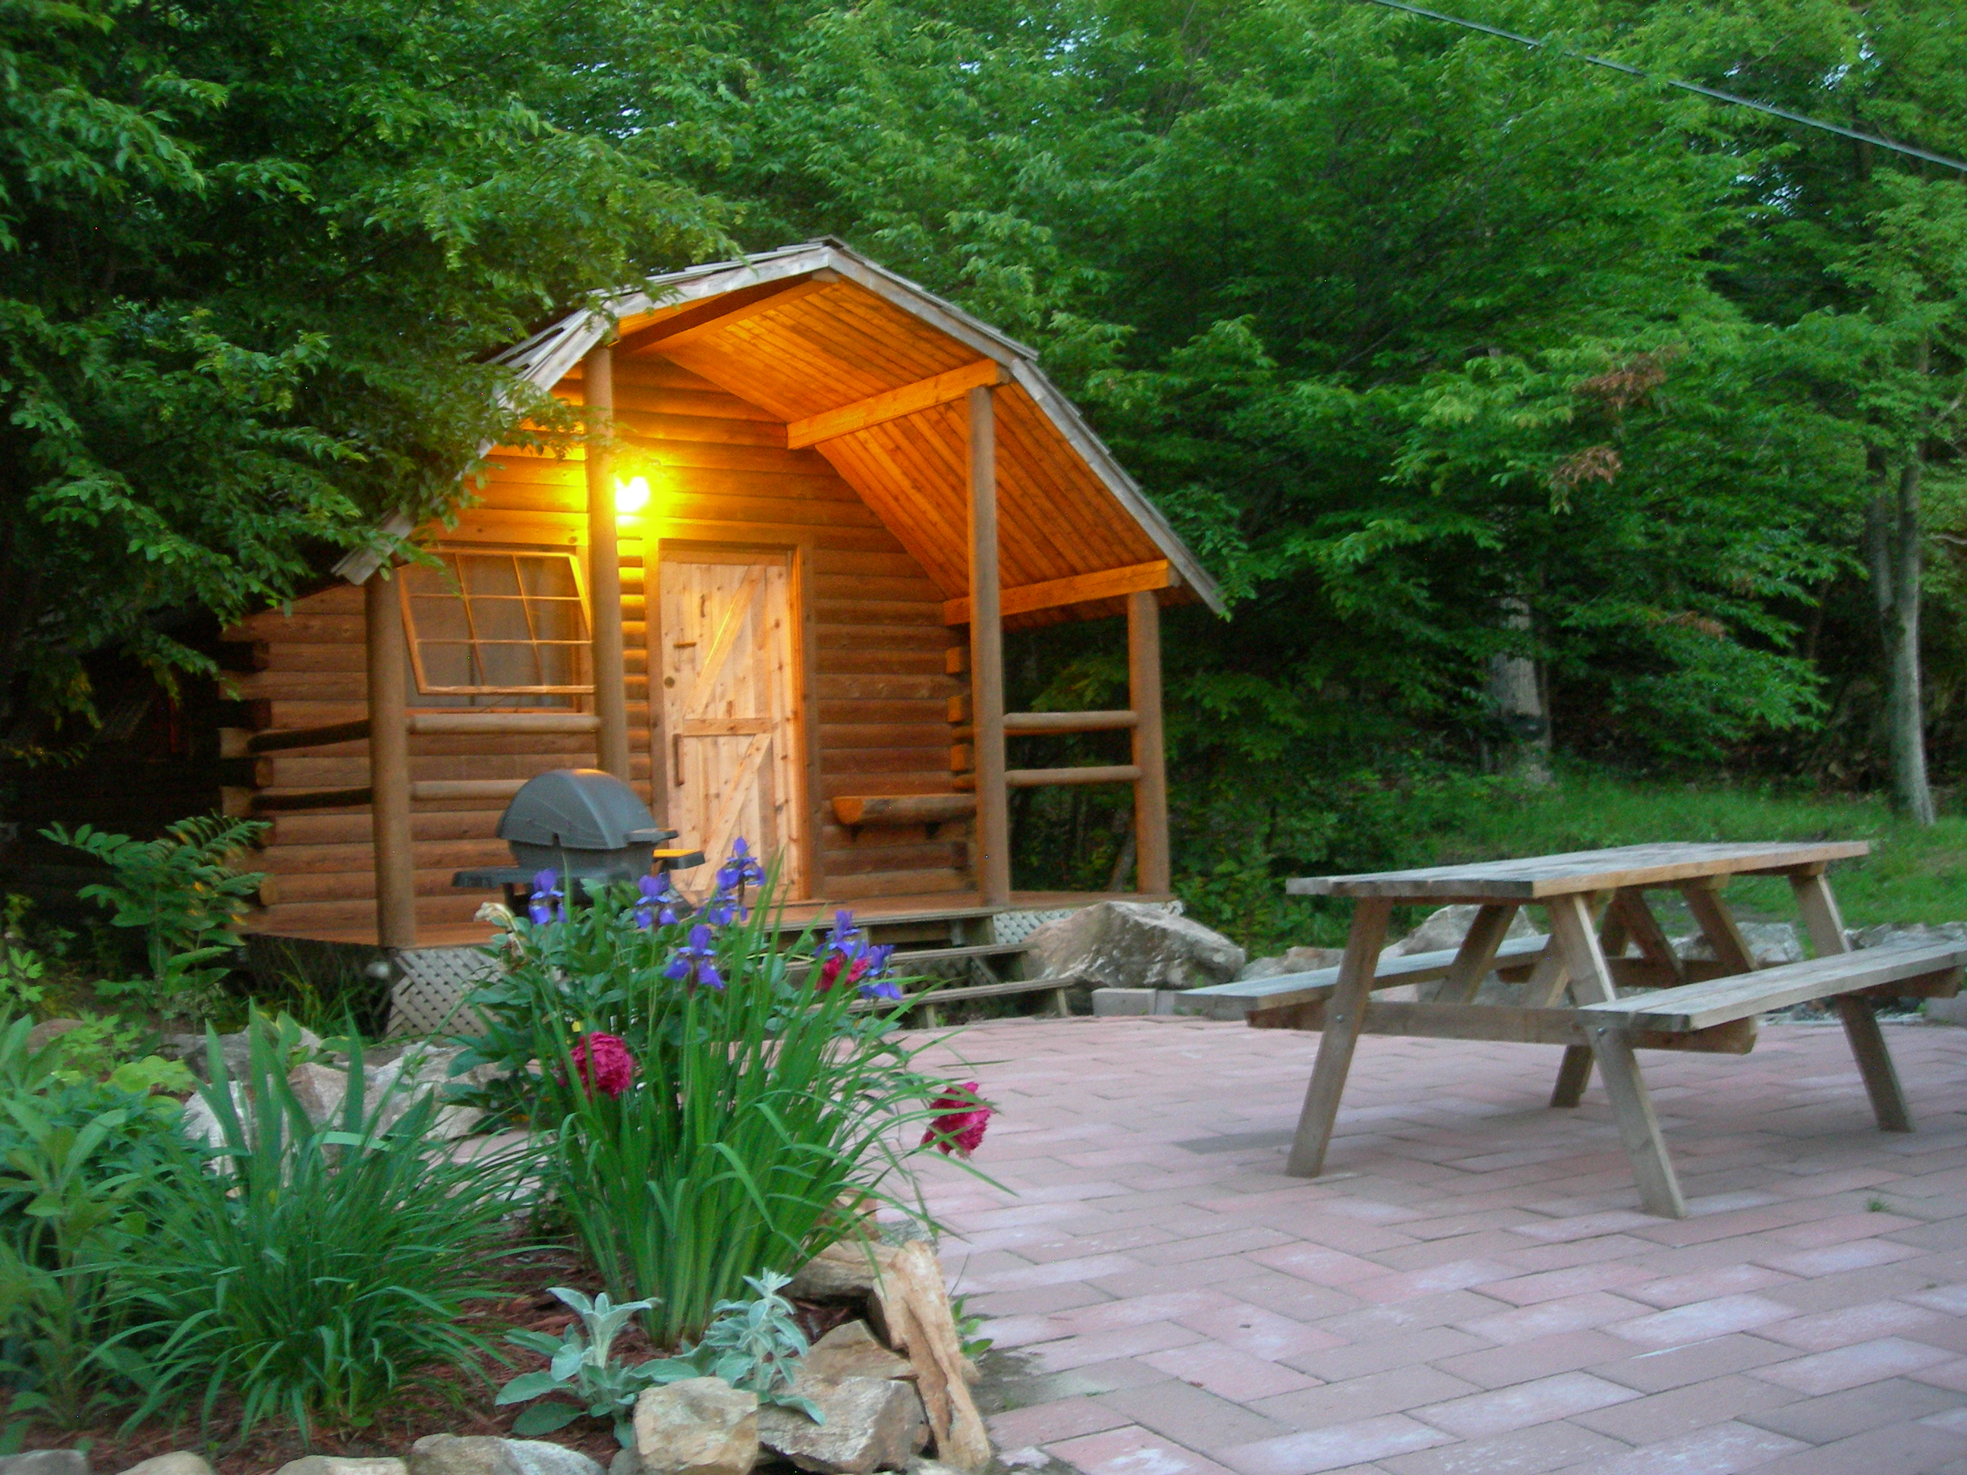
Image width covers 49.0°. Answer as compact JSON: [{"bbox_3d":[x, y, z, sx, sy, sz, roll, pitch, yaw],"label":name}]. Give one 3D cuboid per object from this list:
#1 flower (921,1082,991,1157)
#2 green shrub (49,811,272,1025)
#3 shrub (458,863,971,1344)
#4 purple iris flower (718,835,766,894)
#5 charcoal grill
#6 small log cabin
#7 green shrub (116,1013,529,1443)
[{"bbox_3d":[-0.049,0.681,3.850,0.122,0.128,0.120,-2,-2,0],"label":"flower"},{"bbox_3d":[-3.449,0.772,9.000,0.880,0.860,0.800,-2,-2,0],"label":"green shrub"},{"bbox_3d":[-0.490,0.645,3.900,0.840,0.800,0.800,-2,-2,0],"label":"shrub"},{"bbox_3d":[-0.426,0.226,3.800,0.085,0.100,0.085,-2,-2,0],"label":"purple iris flower"},{"bbox_3d":[-1.543,0.704,8.339,0.680,1.170,1.050,-2,-2,13],"label":"charcoal grill"},{"bbox_3d":[-2.465,-0.592,13.093,4.980,3.460,6.330,-1,-2,-34],"label":"small log cabin"},{"bbox_3d":[-1.052,0.780,3.450,0.620,0.620,0.600,-2,-2,0],"label":"green shrub"}]

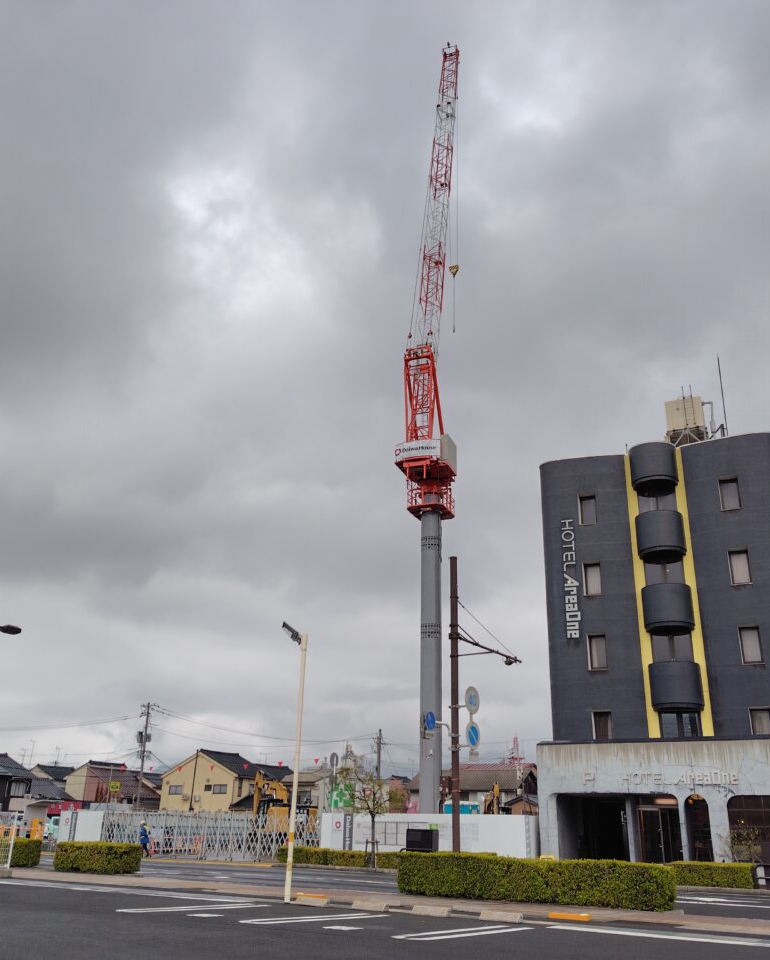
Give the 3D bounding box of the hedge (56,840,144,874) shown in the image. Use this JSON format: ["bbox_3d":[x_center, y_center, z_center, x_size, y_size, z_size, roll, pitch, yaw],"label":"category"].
[{"bbox_3d":[-7.214,9.556,21.543,2.025,0.660,1.000,-10,-24,26],"label":"hedge"}]

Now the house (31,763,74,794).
[{"bbox_3d":[-35.631,34.503,91.200,5.200,7.255,5.600,-10,-24,26],"label":"house"}]

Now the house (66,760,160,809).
[{"bbox_3d":[-26.311,32.051,85.925,7.600,6.600,9.000,-8,-23,21],"label":"house"}]

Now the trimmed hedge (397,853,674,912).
[{"bbox_3d":[2.840,7.793,16.600,5.269,0.710,1.150,-10,-24,27],"label":"trimmed hedge"}]

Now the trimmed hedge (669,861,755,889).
[{"bbox_3d":[9.433,11.382,24.537,2.122,0.550,1.000,-8,-23,22],"label":"trimmed hedge"}]

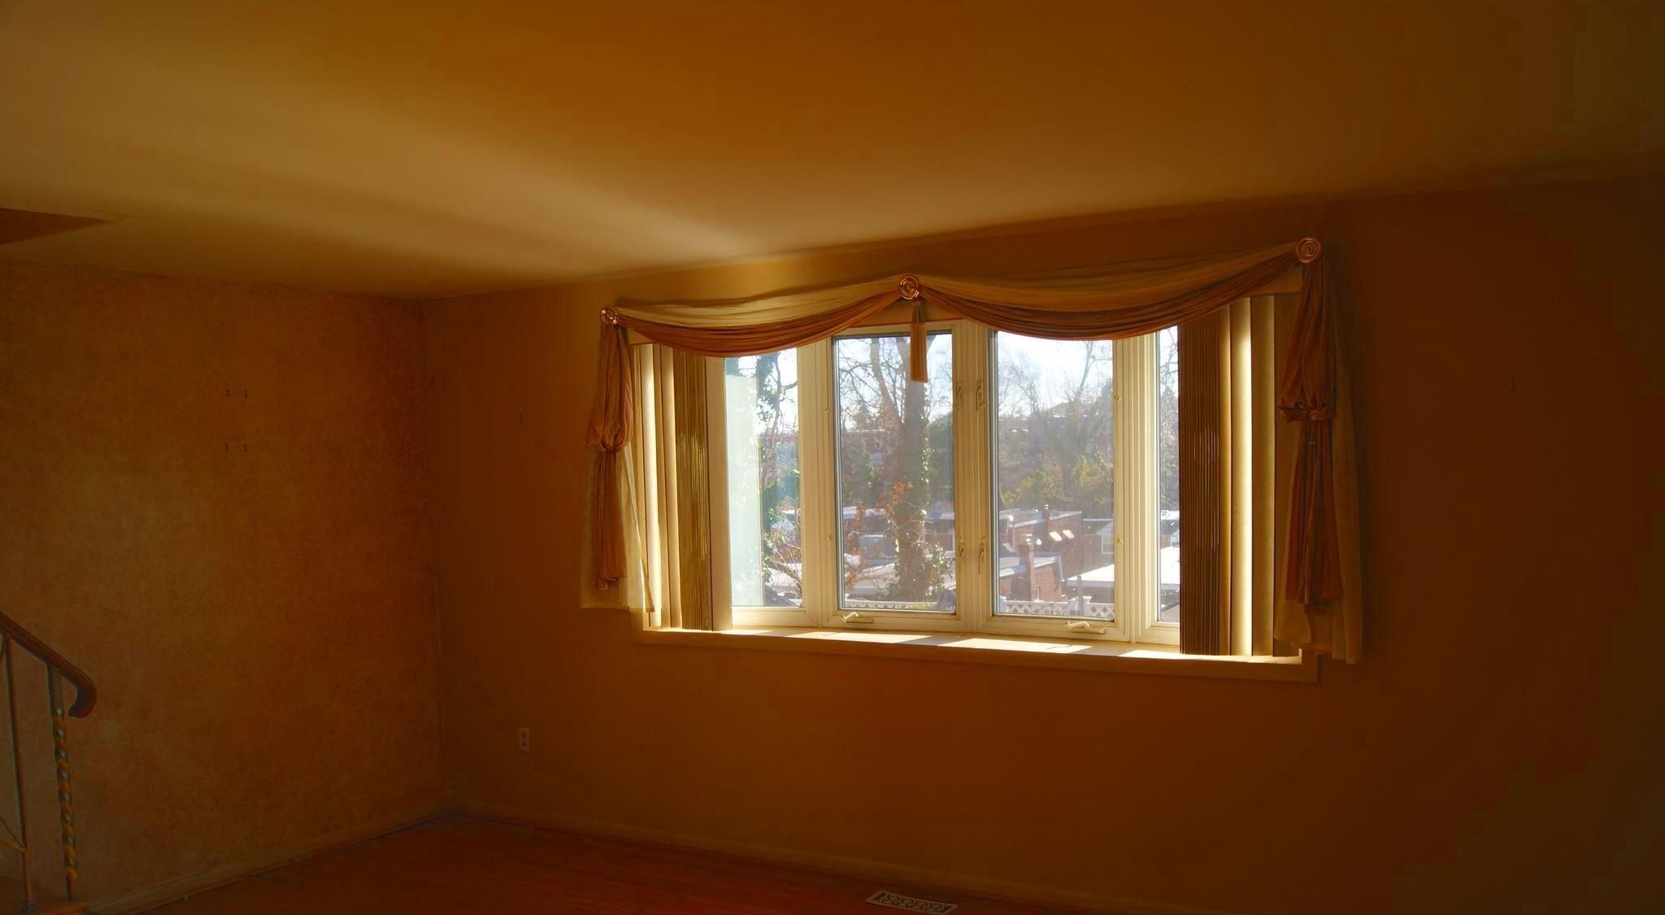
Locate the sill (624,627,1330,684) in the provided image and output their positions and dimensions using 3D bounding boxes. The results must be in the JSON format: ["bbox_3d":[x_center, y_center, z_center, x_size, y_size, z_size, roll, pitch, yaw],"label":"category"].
[{"bbox_3d":[0.456,0.750,4.948,2.780,0.064,0.320,-1,1,27],"label":"sill"}]

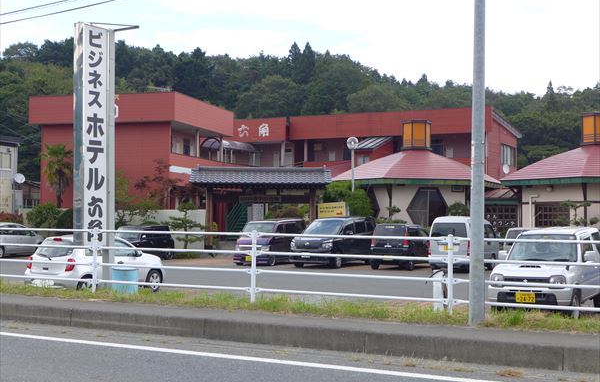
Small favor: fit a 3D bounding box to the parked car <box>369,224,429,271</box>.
[{"bbox_3d":[3.669,1.950,30.822,1.475,1.550,3.395,0,-1,23],"label":"parked car"}]

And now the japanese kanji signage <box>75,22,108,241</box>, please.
[{"bbox_3d":[-3.739,-0.997,15.622,0.220,3.920,0.600,0,-1,33],"label":"japanese kanji signage"}]

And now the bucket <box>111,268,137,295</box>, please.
[{"bbox_3d":[-3.000,1.562,14.884,0.450,0.500,0.450,0,-1,0],"label":"bucket"}]

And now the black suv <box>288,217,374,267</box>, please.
[{"bbox_3d":[1.361,1.896,32.411,1.700,1.820,4.500,0,-1,30],"label":"black suv"}]

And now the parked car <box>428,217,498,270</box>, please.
[{"bbox_3d":[5.730,1.841,30.339,1.475,1.880,3.395,0,-1,29],"label":"parked car"}]

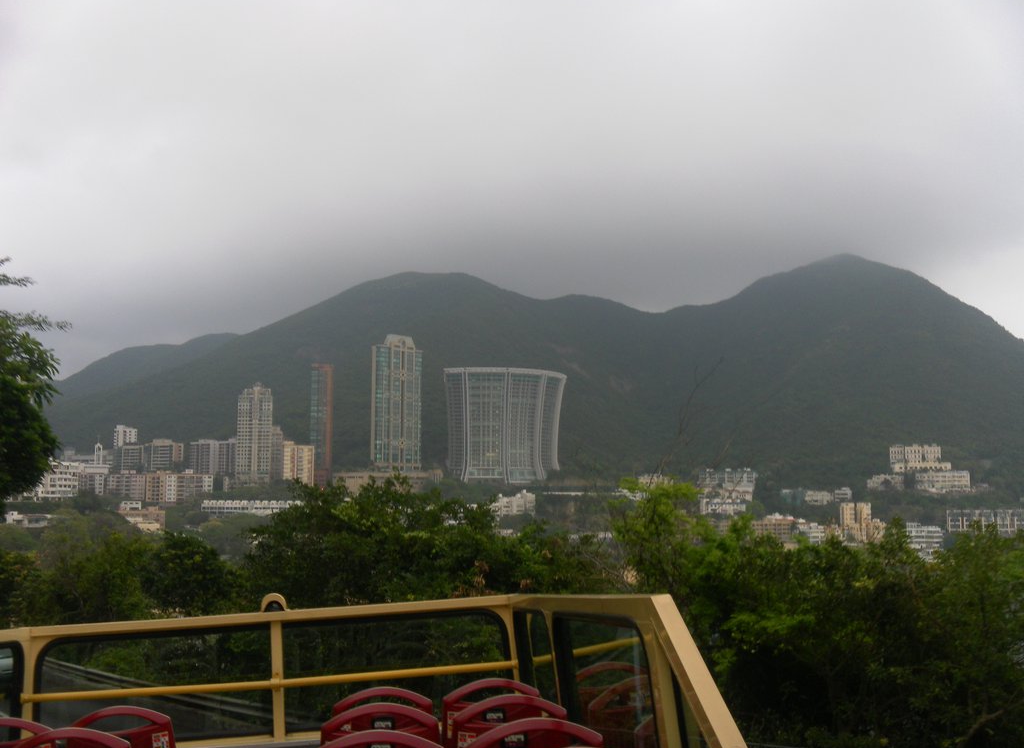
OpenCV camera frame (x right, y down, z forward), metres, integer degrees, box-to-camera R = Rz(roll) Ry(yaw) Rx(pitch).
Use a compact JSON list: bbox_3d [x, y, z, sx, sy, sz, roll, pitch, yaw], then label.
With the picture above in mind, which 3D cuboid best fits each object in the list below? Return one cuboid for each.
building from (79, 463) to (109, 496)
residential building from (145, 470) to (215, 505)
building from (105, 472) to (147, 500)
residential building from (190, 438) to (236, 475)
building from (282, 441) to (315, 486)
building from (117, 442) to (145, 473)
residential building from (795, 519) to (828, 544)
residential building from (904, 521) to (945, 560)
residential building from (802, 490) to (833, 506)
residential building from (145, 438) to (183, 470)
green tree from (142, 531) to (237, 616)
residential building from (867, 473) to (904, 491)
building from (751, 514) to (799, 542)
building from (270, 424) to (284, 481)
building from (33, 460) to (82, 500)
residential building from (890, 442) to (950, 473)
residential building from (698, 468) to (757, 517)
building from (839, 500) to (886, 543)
[{"bbox_3d":[-281.710,70.831,696.884,16.641,22.303,16.000,3,-5,-27],"label":"building"},{"bbox_3d":[-251.900,86.430,785.000,47.600,25.500,19.000,1,-5,-7],"label":"residential building"},{"bbox_3d":[-253.990,74.076,680.369,24.068,18.339,15.000,2,-5,-25],"label":"building"},{"bbox_3d":[-258.023,73.474,895.000,40.000,36.000,20.000,2,-7,-18],"label":"residential building"},{"bbox_3d":[-166.440,72.170,810.000,22.600,38.300,19.000,1,-5,-5],"label":"building"},{"bbox_3d":[-289.573,64.113,785.899,15.296,23.883,15.000,4,-6,-38],"label":"building"},{"bbox_3d":[205.466,109.689,712.918,20.681,16.192,15.000,-1,-5,16],"label":"residential building"},{"bbox_3d":[237.803,96.667,597.164,20.665,20.385,16.000,-2,-5,21],"label":"residential building"},{"bbox_3d":[232.570,94.200,785.000,19.400,11.600,14.000,0,-5,7],"label":"residential building"},{"bbox_3d":[-298.060,69.630,890.000,29.300,26.300,20.000,1,-5,-7],"label":"residential building"},{"bbox_3d":[-14.016,9.409,45.000,4.300,5.000,4.300,0,-6,0],"label":"green tree"},{"bbox_3d":[273.475,78.635,758.372,25.666,12.484,15.000,-1,-5,20],"label":"residential building"},{"bbox_3d":[178.735,105.879,705.000,31.000,20.000,16.000,0,-6,6],"label":"building"},{"bbox_3d":[-199.667,65.999,865.000,19.000,48.000,19.000,3,-7,-23],"label":"building"},{"bbox_3d":[-247.467,58.115,565.000,24.000,21.500,15.000,2,-7,-18],"label":"building"},{"bbox_3d":[311.680,64.660,790.000,40.400,21.400,26.000,-1,-5,11],"label":"residential building"},{"bbox_3d":[165.733,90.786,800.000,43.000,37.000,24.000,0,-6,6],"label":"residential building"},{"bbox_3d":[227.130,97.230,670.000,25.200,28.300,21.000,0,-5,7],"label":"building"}]

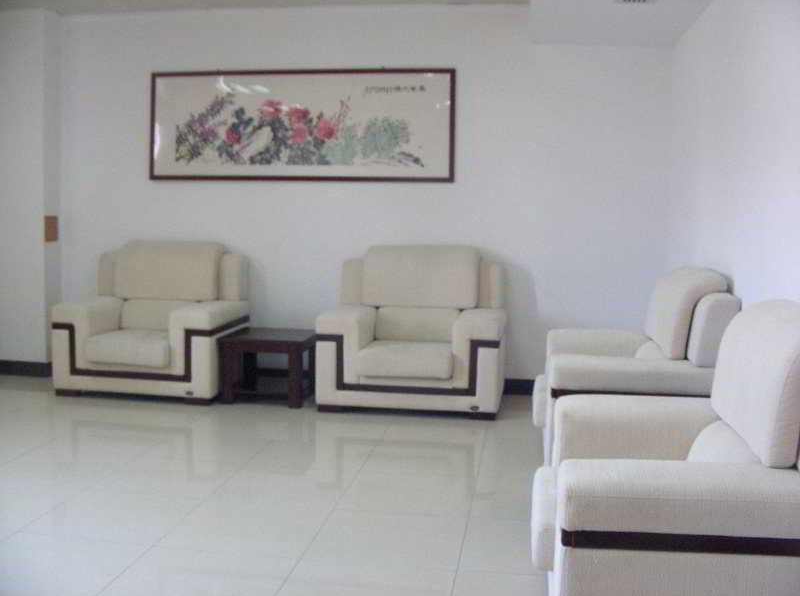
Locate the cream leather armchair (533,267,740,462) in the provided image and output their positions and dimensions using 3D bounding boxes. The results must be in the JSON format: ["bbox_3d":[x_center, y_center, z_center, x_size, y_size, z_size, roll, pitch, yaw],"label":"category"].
[{"bbox_3d":[1.158,0.345,4.531,0.926,1.074,1.187,1,5,8],"label":"cream leather armchair"}]

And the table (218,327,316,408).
[{"bbox_3d":[-0.888,0.476,6.173,0.591,0.453,0.611,1,5,8],"label":"table"}]

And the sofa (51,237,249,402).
[{"bbox_3d":[-1.775,0.139,6.331,1.187,1.074,0.886,2,6,11],"label":"sofa"}]

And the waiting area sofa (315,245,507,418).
[{"bbox_3d":[0.101,0.196,5.975,1.187,1.074,0.886,2,5,9],"label":"waiting area sofa"}]

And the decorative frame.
[{"bbox_3d":[-0.732,-1.246,6.387,2.265,0.784,0.044,1,5,8],"label":"decorative frame"}]

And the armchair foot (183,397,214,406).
[{"bbox_3d":[-1.353,0.690,5.959,0.195,0.048,0.110,2,6,8],"label":"armchair foot"}]

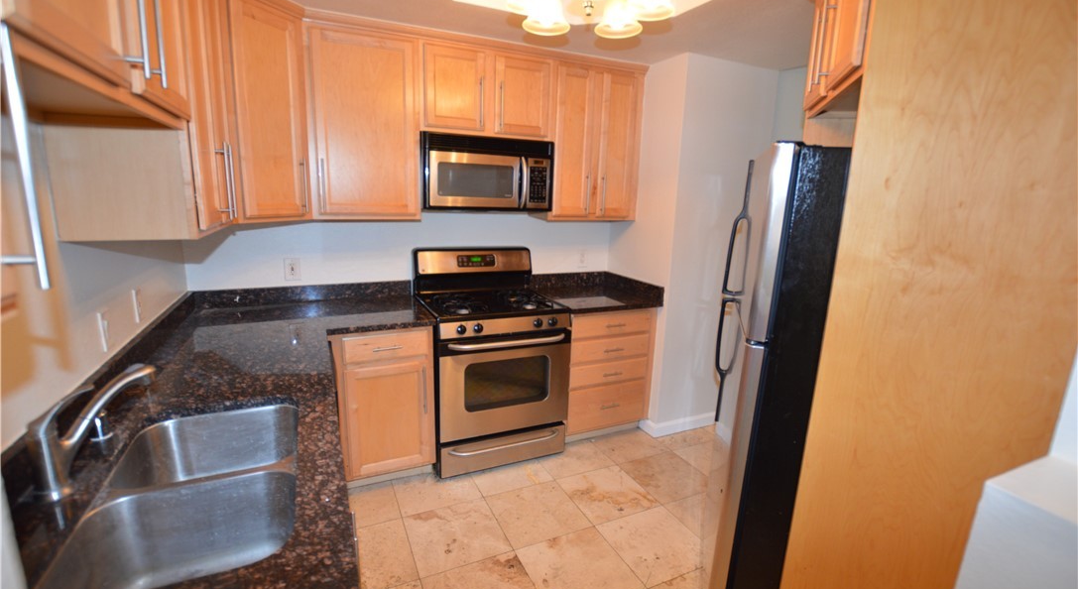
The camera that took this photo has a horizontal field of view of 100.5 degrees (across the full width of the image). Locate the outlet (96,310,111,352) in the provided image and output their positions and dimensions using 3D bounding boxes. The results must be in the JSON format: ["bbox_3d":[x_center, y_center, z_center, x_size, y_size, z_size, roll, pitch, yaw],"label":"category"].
[{"bbox_3d":[-1.316,0.106,1.364,0.010,0.118,0.073,-4,13,-26],"label":"outlet"}]

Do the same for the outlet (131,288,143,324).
[{"bbox_3d":[-1.448,0.035,1.624,0.008,0.118,0.073,-4,13,-26],"label":"outlet"}]

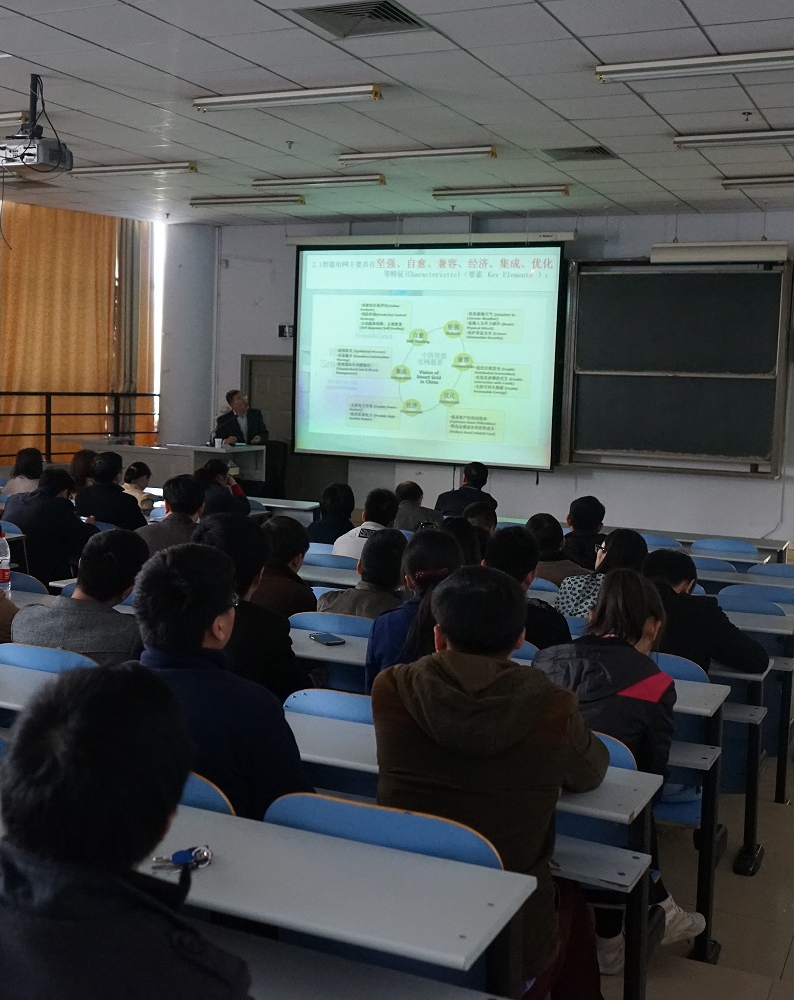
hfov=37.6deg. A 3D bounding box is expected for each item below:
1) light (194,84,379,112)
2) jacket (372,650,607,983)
[{"bbox_3d":[-0.697,-2.453,7.163,1.240,0.068,0.110,5,7,25],"label":"light"},{"bbox_3d":[0.160,0.558,2.224,0.480,0.580,0.480,4,6,15],"label":"jacket"}]

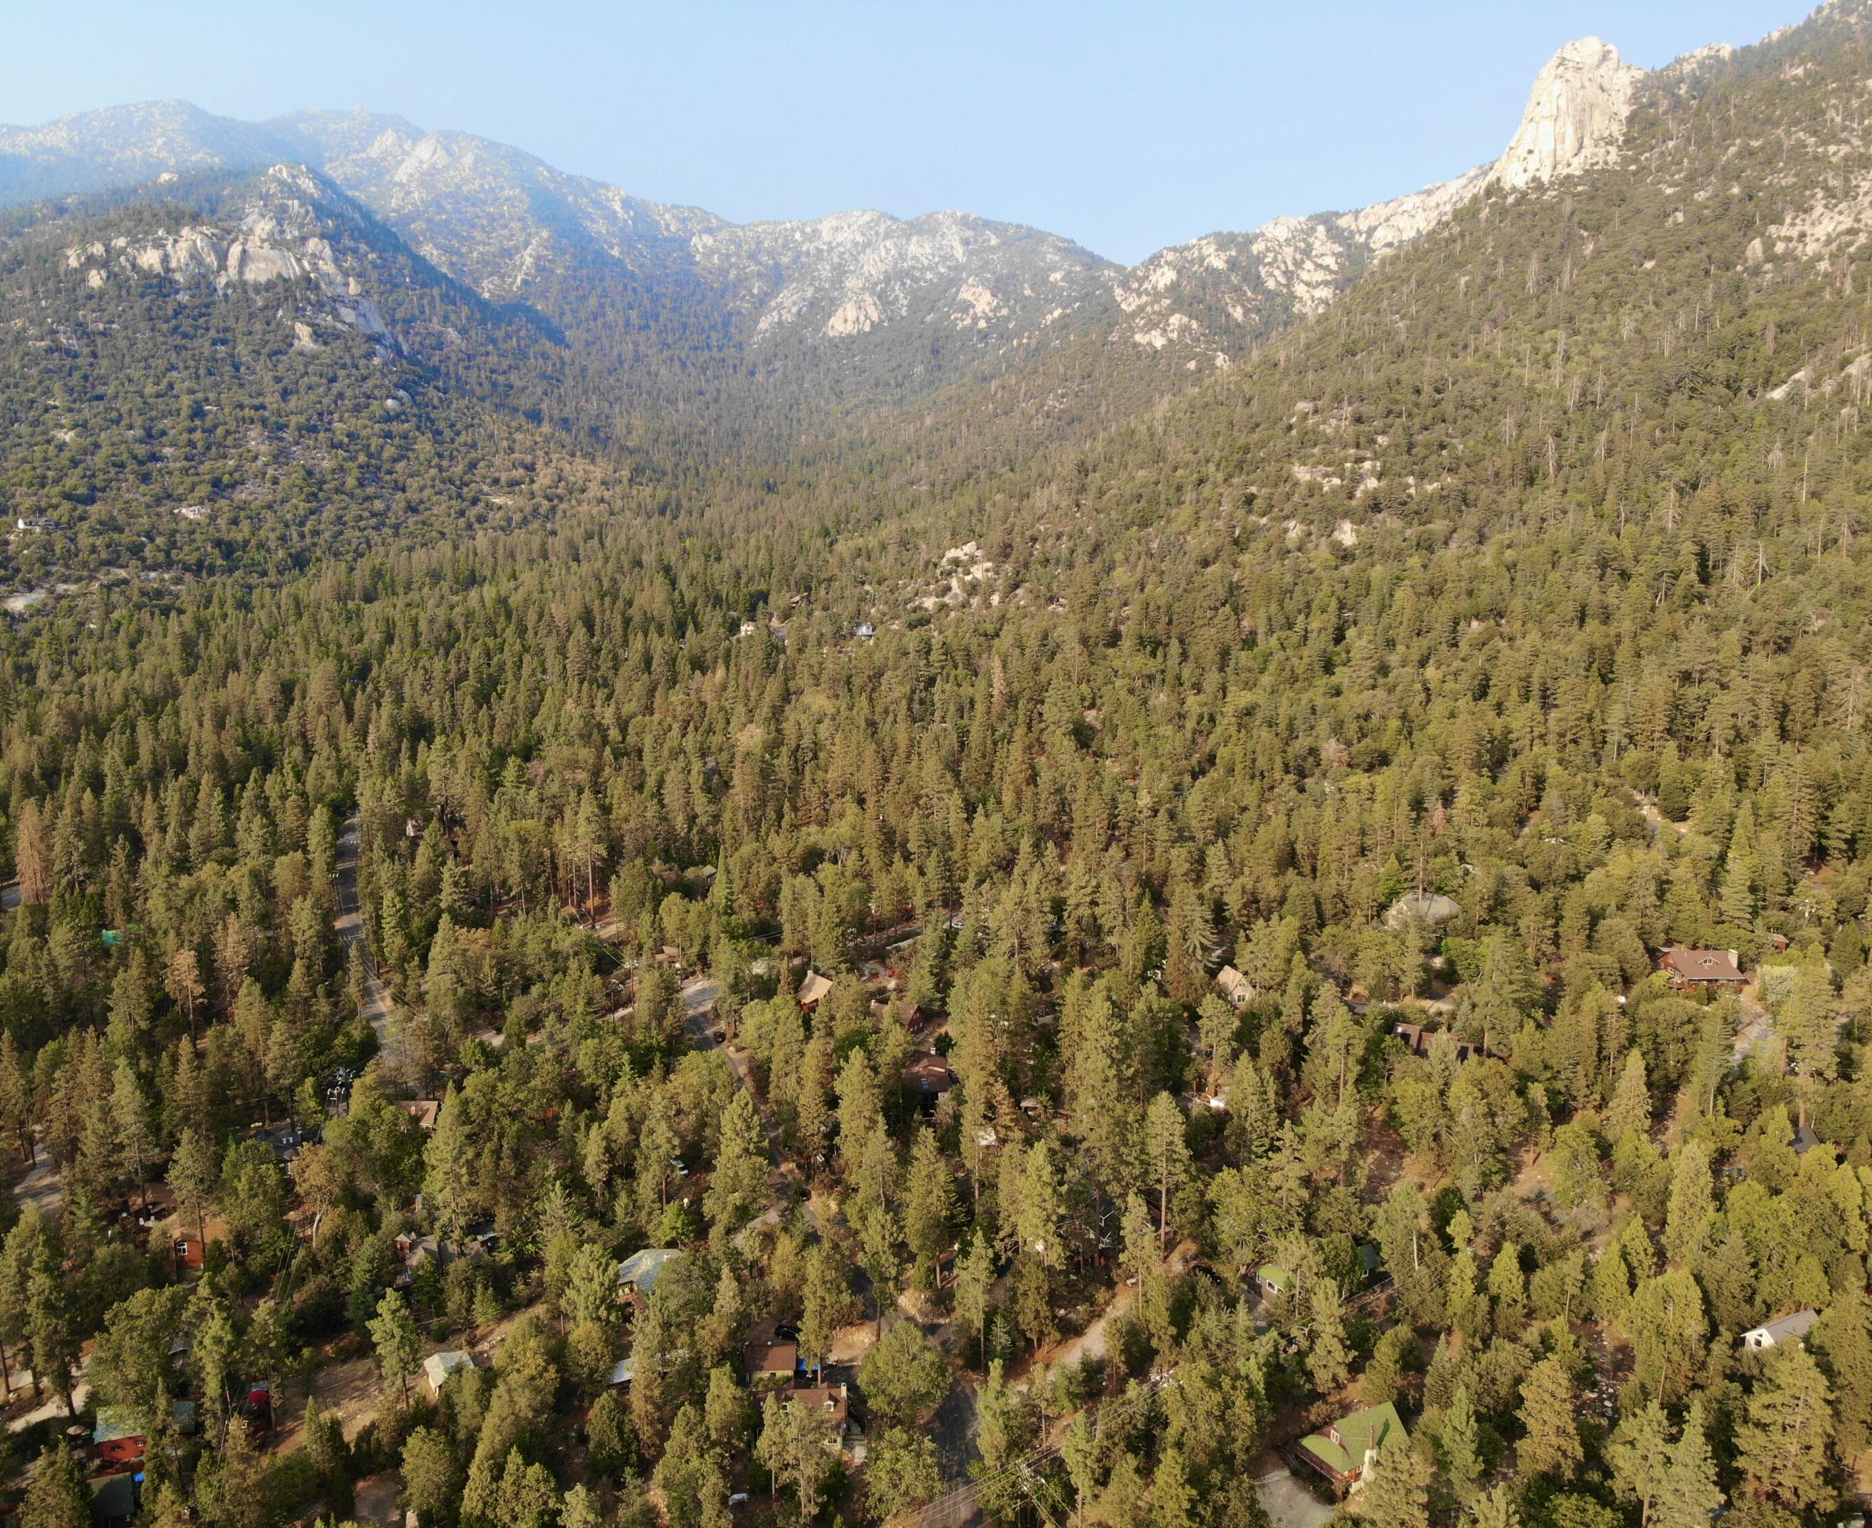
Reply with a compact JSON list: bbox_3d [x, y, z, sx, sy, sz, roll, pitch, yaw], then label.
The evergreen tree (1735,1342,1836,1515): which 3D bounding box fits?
[{"bbox_3d":[95.350,74.240,156.350,10.200,21.000,10.200,0,10,0],"label":"evergreen tree"}]

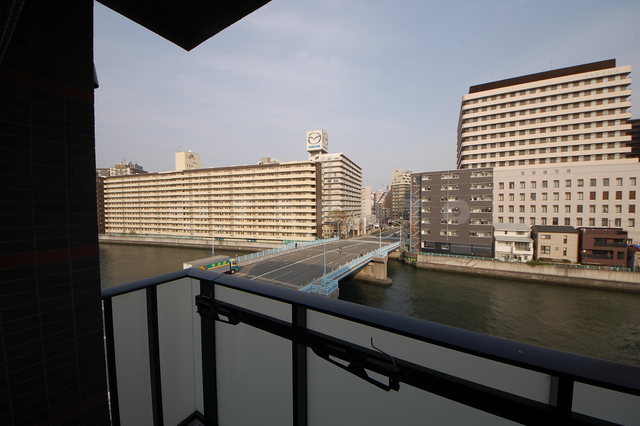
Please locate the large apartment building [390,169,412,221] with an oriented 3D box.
[{"bbox_3d":[74.707,-16.522,196.522,16.847,45.600,20.000,0,2,18],"label":"large apartment building"}]

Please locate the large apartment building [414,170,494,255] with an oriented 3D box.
[{"bbox_3d":[36.913,-0.044,62.261,18.721,21.900,12.500,0,2,23],"label":"large apartment building"}]

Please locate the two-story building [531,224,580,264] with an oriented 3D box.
[{"bbox_3d":[55.774,7.026,52.122,6.876,8.100,6.500,0,2,23],"label":"two-story building"}]

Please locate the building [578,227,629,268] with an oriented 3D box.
[{"bbox_3d":[62.761,7.249,49.651,6.804,8.300,7.500,0,2,23],"label":"building"}]

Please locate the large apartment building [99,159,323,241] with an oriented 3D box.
[{"bbox_3d":[-59.236,-4.964,104.495,123.705,29.800,9.500,0,2,17],"label":"large apartment building"}]

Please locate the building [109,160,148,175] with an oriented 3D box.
[{"bbox_3d":[-162.843,-16.442,182.646,25.575,49.600,15.000,0,2,18],"label":"building"}]

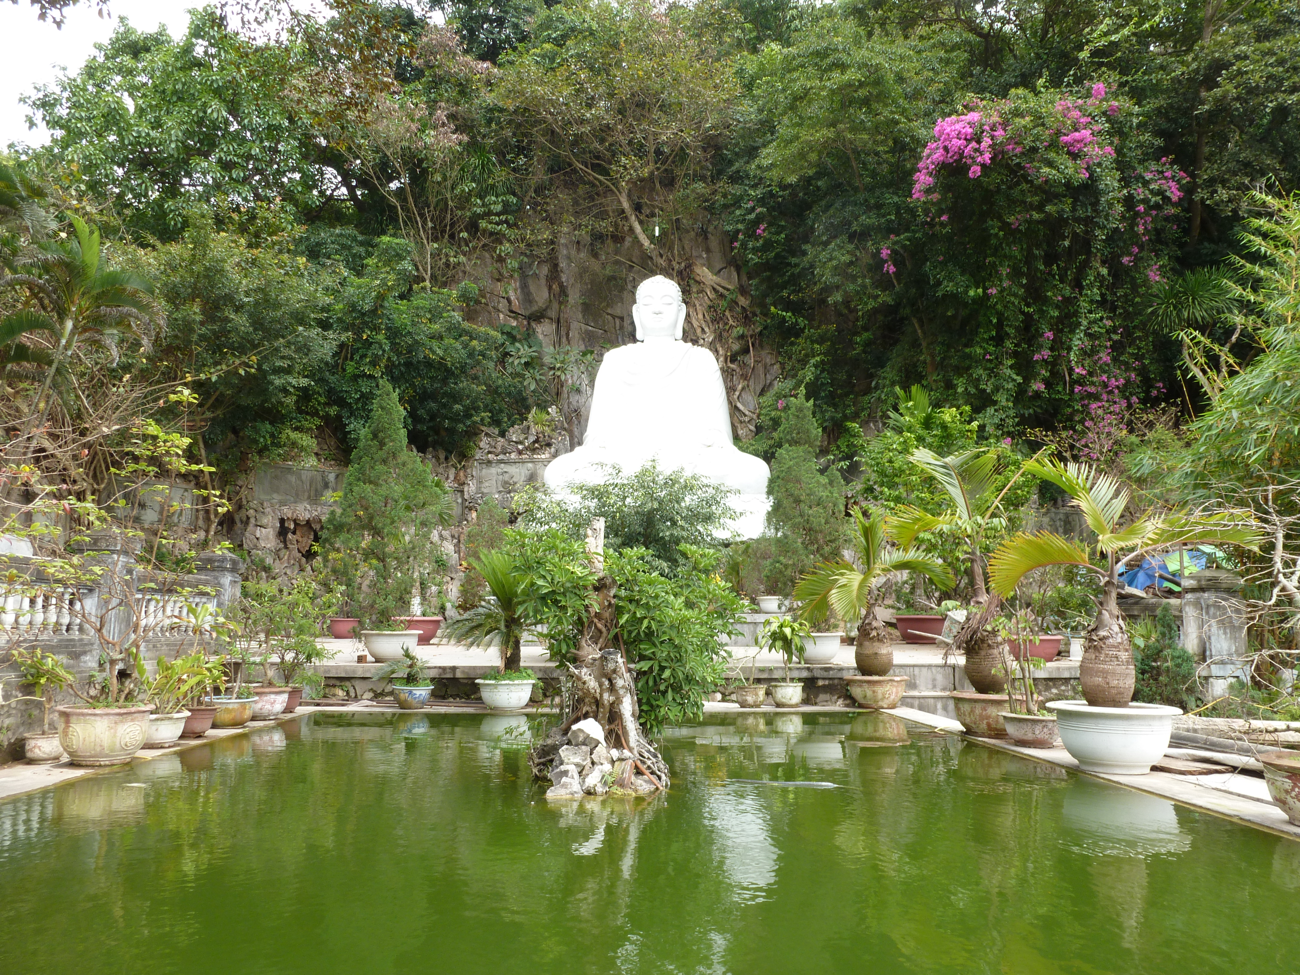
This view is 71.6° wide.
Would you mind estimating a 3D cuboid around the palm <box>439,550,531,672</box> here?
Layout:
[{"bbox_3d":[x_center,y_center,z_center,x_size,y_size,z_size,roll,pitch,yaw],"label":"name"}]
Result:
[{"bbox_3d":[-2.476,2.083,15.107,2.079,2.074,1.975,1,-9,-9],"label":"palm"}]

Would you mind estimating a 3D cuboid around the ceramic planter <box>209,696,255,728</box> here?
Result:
[{"bbox_3d":[-5.691,3.047,12.229,0.758,0.393,0.758,0,-9,-2],"label":"ceramic planter"}]

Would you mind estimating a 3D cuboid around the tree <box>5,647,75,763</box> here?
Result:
[{"bbox_3d":[-6.055,2.162,8.950,0.572,1.131,0.515,6,-11,-33],"label":"tree"}]

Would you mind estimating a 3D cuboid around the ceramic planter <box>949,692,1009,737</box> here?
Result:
[{"bbox_3d":[4.268,2.787,11.093,1.092,0.525,1.092,-3,-9,20],"label":"ceramic planter"}]

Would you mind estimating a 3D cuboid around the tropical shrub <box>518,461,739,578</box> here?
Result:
[{"bbox_3d":[-0.486,0.933,18.370,4.476,3.013,3.805,0,-9,-2],"label":"tropical shrub"}]

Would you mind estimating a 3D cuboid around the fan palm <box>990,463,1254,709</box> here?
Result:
[{"bbox_3d":[4.499,0.898,8.581,2.289,2.373,1.831,-5,-10,27],"label":"fan palm"}]

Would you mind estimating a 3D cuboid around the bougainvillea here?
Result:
[{"bbox_3d":[13.360,-8.172,31.577,10.887,12.796,4.500,0,-9,-2],"label":"bougainvillea"}]

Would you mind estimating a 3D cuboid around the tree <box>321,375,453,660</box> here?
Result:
[{"bbox_3d":[-5.266,0.627,17.908,2.643,5.549,2.300,0,-9,-2],"label":"tree"}]

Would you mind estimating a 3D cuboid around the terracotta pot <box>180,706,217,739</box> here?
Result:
[{"bbox_3d":[-5.593,2.860,11.035,0.592,0.364,0.592,4,-10,-26],"label":"terracotta pot"}]

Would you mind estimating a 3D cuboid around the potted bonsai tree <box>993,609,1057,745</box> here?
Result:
[{"bbox_3d":[4.435,2.197,10.455,0.942,1.542,0.850,0,-9,-2],"label":"potted bonsai tree"}]

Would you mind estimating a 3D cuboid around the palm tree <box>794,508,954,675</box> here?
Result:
[{"bbox_3d":[3.823,1.938,15.352,2.716,3.192,2.500,0,-9,-2],"label":"palm tree"}]

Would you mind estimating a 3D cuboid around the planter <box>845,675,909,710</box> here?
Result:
[{"bbox_3d":[3.821,3.418,15.115,1.044,0.524,1.044,-2,-9,14],"label":"planter"}]

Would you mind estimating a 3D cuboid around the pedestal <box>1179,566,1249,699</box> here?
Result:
[{"bbox_3d":[8.362,2.166,13.349,0.540,1.901,0.540,0,-9,-3],"label":"pedestal"}]

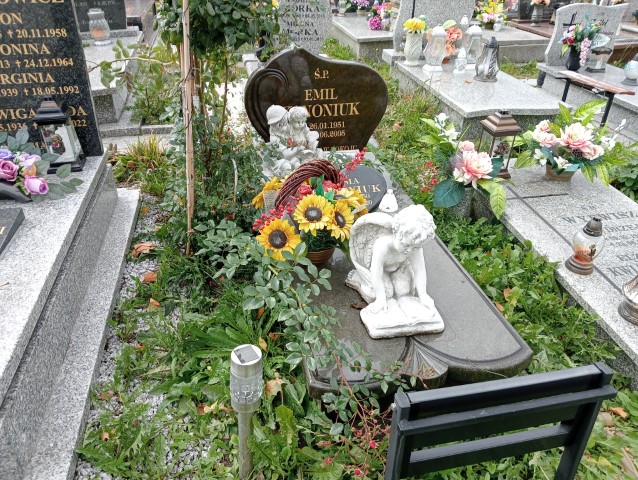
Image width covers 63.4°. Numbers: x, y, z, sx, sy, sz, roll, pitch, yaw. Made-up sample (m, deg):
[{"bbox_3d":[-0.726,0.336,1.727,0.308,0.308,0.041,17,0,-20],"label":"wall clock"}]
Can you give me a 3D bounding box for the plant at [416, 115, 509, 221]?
[{"bbox_3d":[0.657,-0.368,2.509,0.440,0.420,0.380,-1,32,-1],"label":"plant"}]

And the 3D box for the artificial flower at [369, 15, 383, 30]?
[{"bbox_3d":[0.711,-2.737,6.500,0.180,0.180,0.170,-5,31,-9],"label":"artificial flower"}]

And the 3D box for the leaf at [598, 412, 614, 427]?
[{"bbox_3d":[1.004,0.628,1.807,0.060,0.026,0.057,-5,31,-9],"label":"leaf"}]

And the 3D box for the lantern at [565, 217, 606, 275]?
[{"bbox_3d":[1.083,0.009,2.091,0.124,0.228,0.124,-5,31,-9],"label":"lantern"}]

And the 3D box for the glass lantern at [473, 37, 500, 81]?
[{"bbox_3d":[1.456,-1.555,4.416,0.200,0.350,0.200,-6,32,-9],"label":"glass lantern"}]

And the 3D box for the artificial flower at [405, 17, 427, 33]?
[{"bbox_3d":[0.882,-1.969,4.720,0.200,0.130,0.180,-5,31,-9],"label":"artificial flower"}]

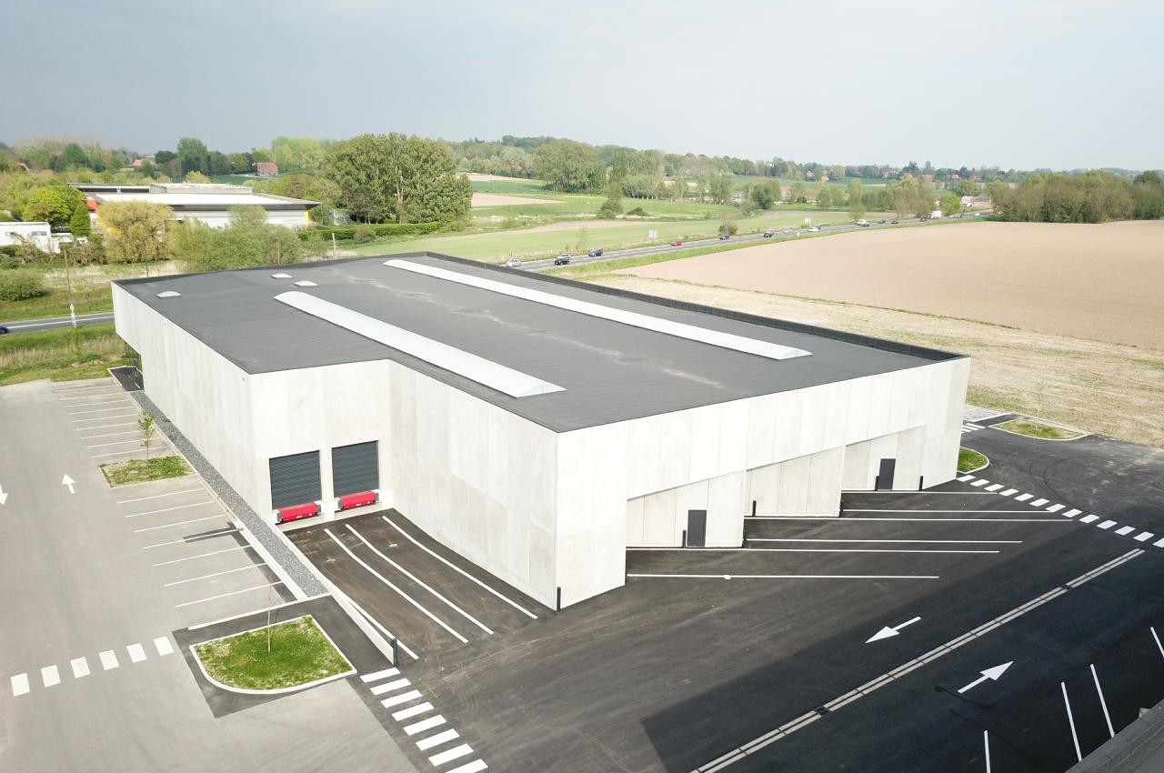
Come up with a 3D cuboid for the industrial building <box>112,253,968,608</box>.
[{"bbox_3d":[-14.448,-3.306,77.151,40.000,8.700,79.540,-9,17,-34],"label":"industrial building"}]

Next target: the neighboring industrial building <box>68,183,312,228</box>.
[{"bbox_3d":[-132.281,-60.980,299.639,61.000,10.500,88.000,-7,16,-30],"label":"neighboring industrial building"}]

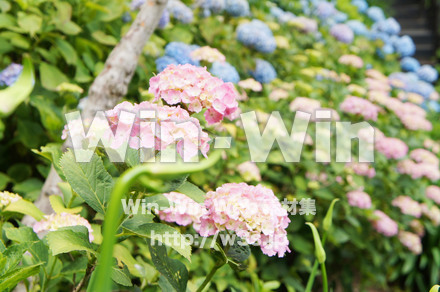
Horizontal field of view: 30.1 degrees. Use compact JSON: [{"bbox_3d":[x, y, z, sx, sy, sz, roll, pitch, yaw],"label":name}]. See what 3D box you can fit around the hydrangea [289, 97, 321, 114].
[{"bbox_3d":[0.404,-0.198,4.000,0.130,0.080,0.130,0,8,0],"label":"hydrangea"}]

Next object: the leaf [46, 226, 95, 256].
[{"bbox_3d":[-0.274,0.175,1.500,0.100,0.025,0.075,-17,30,-25],"label":"leaf"}]

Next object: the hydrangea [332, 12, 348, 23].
[{"bbox_3d":[0.840,-0.896,5.700,0.115,0.085,0.115,0,8,0],"label":"hydrangea"}]

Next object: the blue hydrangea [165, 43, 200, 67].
[{"bbox_3d":[-0.155,-0.363,3.300,0.150,0.110,0.150,9,19,0],"label":"blue hydrangea"}]

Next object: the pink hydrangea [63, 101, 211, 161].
[{"bbox_3d":[-0.148,-0.028,1.450,0.255,0.105,0.180,0,8,0],"label":"pink hydrangea"}]

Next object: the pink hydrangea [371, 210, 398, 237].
[{"bbox_3d":[0.724,0.341,3.600,0.140,0.100,0.140,22,21,0],"label":"pink hydrangea"}]

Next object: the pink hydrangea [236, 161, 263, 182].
[{"bbox_3d":[0.126,0.109,3.500,0.115,0.090,0.115,0,8,0],"label":"pink hydrangea"}]

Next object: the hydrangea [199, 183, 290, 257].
[{"bbox_3d":[0.043,0.130,1.450,0.160,0.125,0.150,0,8,0],"label":"hydrangea"}]

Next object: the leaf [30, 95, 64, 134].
[{"bbox_3d":[-0.485,-0.086,2.300,0.096,0.112,0.060,0,8,0],"label":"leaf"}]

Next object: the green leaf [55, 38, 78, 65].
[{"bbox_3d":[-0.491,-0.300,2.600,0.070,0.025,0.120,-17,61,-46],"label":"green leaf"}]

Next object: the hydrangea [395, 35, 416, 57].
[{"bbox_3d":[1.199,-0.649,5.300,0.140,0.130,0.140,0,8,0],"label":"hydrangea"}]

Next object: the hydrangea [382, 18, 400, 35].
[{"bbox_3d":[1.260,-0.875,6.000,0.136,0.115,0.130,0,8,0],"label":"hydrangea"}]

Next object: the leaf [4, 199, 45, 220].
[{"bbox_3d":[-0.387,0.126,1.620,0.085,0.035,0.055,17,19,8],"label":"leaf"}]

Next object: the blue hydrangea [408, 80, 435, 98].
[{"bbox_3d":[1.136,-0.318,4.600,0.152,0.096,0.140,0,8,0],"label":"blue hydrangea"}]

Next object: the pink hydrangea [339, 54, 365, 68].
[{"bbox_3d":[0.724,-0.465,4.500,0.143,0.073,0.130,0,8,0],"label":"pink hydrangea"}]

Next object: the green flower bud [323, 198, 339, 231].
[{"bbox_3d":[0.223,0.138,1.650,0.019,0.062,0.018,16,6,0],"label":"green flower bud"}]

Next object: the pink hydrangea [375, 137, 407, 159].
[{"bbox_3d":[0.755,0.007,3.600,0.145,0.090,0.135,0,8,0],"label":"pink hydrangea"}]

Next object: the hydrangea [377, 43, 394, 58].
[{"bbox_3d":[1.066,-0.613,5.250,0.115,0.100,0.115,0,8,0],"label":"hydrangea"}]

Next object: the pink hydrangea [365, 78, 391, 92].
[{"bbox_3d":[0.886,-0.340,4.600,0.140,0.082,0.130,0,8,0],"label":"pink hydrangea"}]

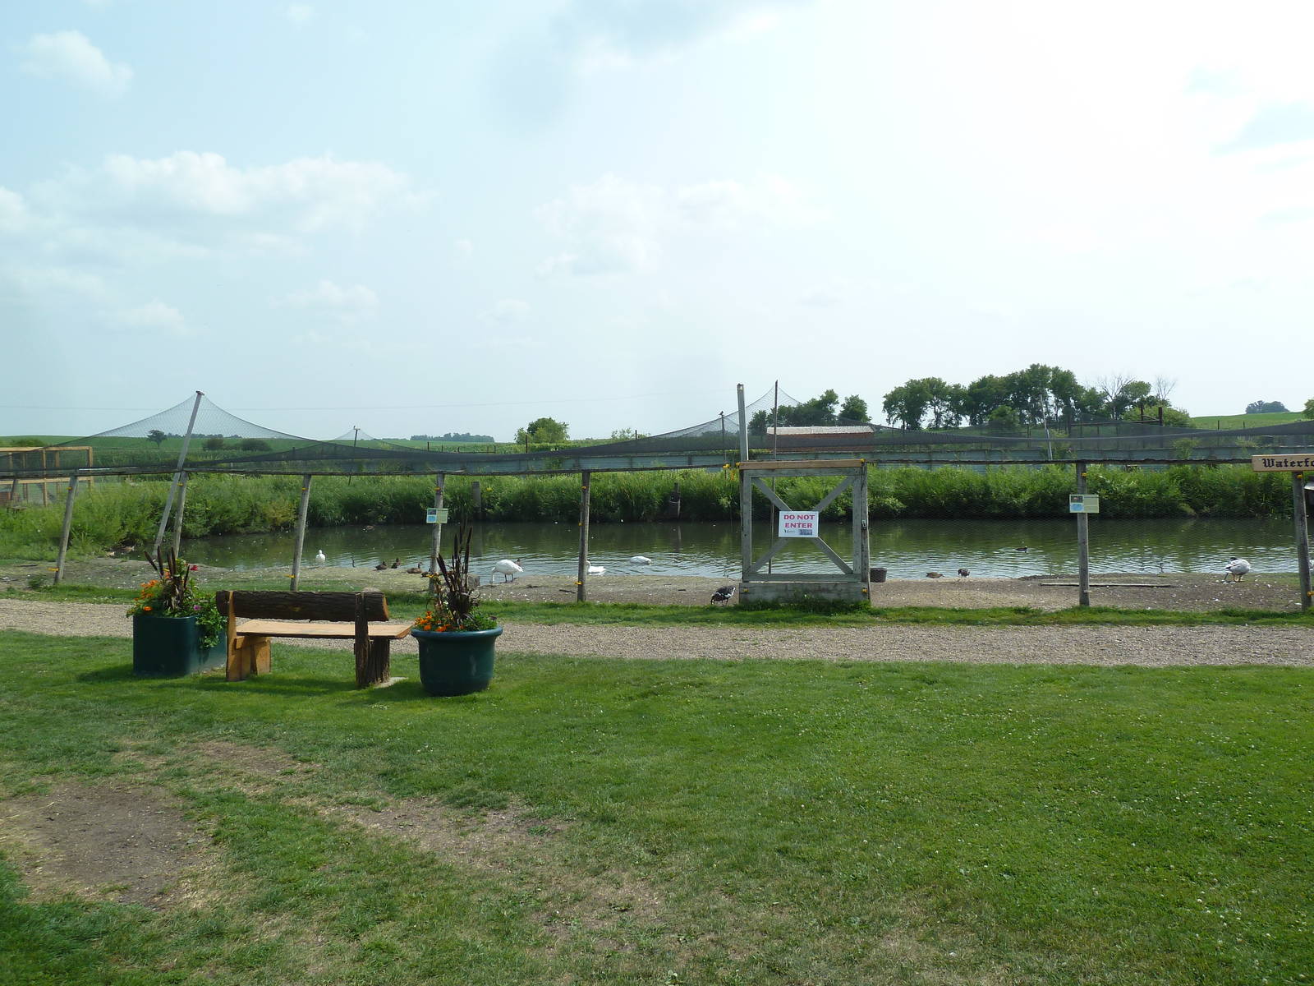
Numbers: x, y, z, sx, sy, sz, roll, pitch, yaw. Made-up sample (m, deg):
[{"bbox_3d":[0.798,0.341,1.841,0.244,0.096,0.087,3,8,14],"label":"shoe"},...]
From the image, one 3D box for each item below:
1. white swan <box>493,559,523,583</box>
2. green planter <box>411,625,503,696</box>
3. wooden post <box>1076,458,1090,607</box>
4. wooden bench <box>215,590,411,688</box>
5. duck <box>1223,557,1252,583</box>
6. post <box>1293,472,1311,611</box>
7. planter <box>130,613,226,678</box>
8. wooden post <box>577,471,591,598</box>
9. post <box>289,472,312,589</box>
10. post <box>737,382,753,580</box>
[{"bbox_3d":[-3.137,1.644,20.000,0.630,0.500,0.330,-1,0,6],"label":"white swan"},{"bbox_3d":[-1.700,1.400,8.050,0.770,0.510,0.770,-1,0,0],"label":"green planter"},{"bbox_3d":[6.106,0.588,13.600,0.137,2.100,0.137,-1,-2,0],"label":"wooden post"},{"bbox_3d":[-3.040,1.250,8.410,1.640,0.810,0.600,0,0,12],"label":"wooden bench"},{"bbox_3d":[11.205,1.495,18.300,0.500,0.475,0.330,-1,0,-17],"label":"duck"},{"bbox_3d":[8.805,0.623,12.950,0.137,2.020,0.137,-1,-2,0],"label":"post"},{"bbox_3d":[-4.480,1.405,9.040,0.580,0.520,0.620,0,0,12],"label":"planter"},{"bbox_3d":[-1.137,0.680,14.800,0.130,2.050,0.130,1,-2,0],"label":"wooden post"},{"bbox_3d":[-6.132,0.690,16.350,0.130,2.070,0.130,5,-4,0],"label":"post"},{"bbox_3d":[1.323,-0.008,14.300,0.120,3.200,0.120,-2,-1,12],"label":"post"}]

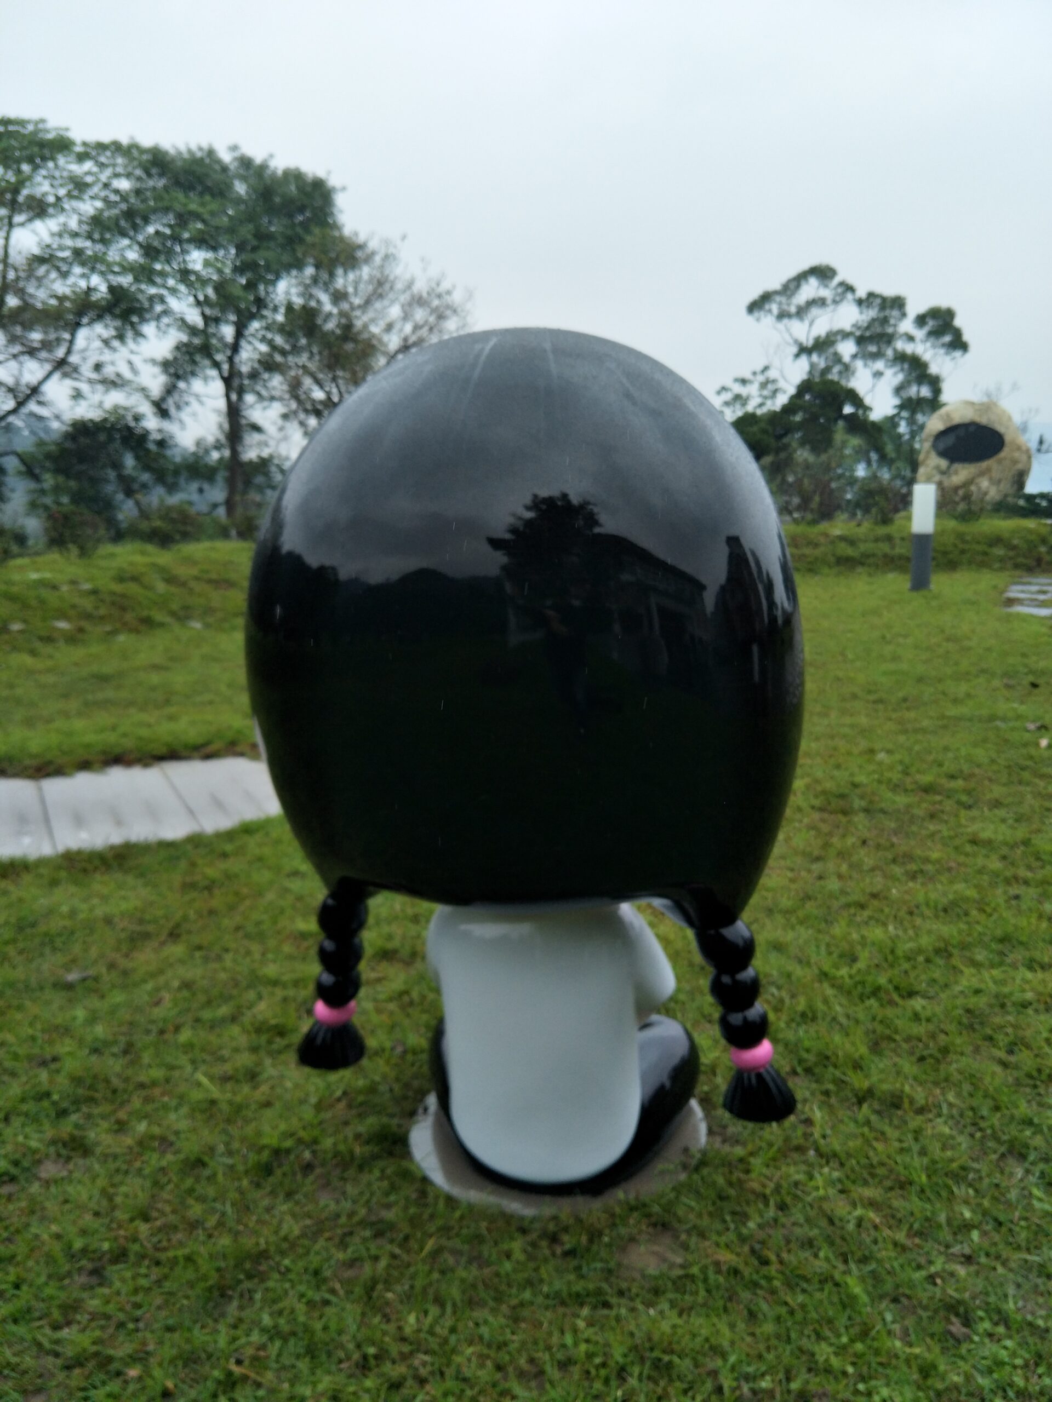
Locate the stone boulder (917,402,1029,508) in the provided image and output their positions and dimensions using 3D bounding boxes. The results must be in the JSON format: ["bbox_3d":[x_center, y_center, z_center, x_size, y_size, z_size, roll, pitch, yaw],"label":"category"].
[{"bbox_3d":[5.214,-2.814,11.300,1.284,1.362,0.950,1,17,14],"label":"stone boulder"}]

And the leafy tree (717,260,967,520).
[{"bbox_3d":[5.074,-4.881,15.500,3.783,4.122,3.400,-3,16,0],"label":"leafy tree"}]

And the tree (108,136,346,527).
[{"bbox_3d":[-4.591,-5.383,14.500,3.597,5.705,3.600,-3,16,0],"label":"tree"}]

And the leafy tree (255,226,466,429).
[{"bbox_3d":[-2.567,-5.074,15.500,3.202,4.710,3.200,-3,16,0],"label":"leafy tree"}]

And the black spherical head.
[{"bbox_3d":[-0.001,-0.133,1.697,0.937,0.919,0.937,1,17,15],"label":"black spherical head"}]

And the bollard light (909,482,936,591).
[{"bbox_3d":[3.068,-1.263,7.500,0.155,0.820,0.155,-3,16,0],"label":"bollard light"}]

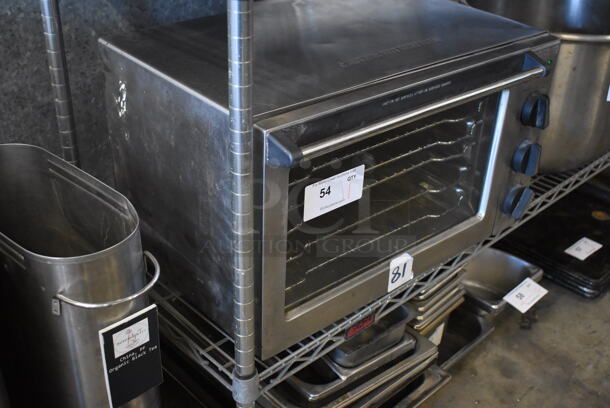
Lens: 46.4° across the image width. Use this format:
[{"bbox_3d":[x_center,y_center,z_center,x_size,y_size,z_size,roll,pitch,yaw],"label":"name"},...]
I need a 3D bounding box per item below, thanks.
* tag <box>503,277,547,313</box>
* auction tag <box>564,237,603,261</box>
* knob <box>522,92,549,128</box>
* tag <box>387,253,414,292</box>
[{"bbox_3d":[0.460,0.189,1.486,0.102,0.002,0.051,-28,52,-37],"label":"tag"},{"bbox_3d":[0.699,0.111,1.788,0.102,0.002,0.051,-24,39,-37],"label":"auction tag"},{"bbox_3d":[0.365,-0.144,1.120,0.055,0.055,0.026,-21,37,-35],"label":"knob"},{"bbox_3d":[0.149,0.103,1.089,0.052,0.060,0.004,-22,38,-35],"label":"tag"}]

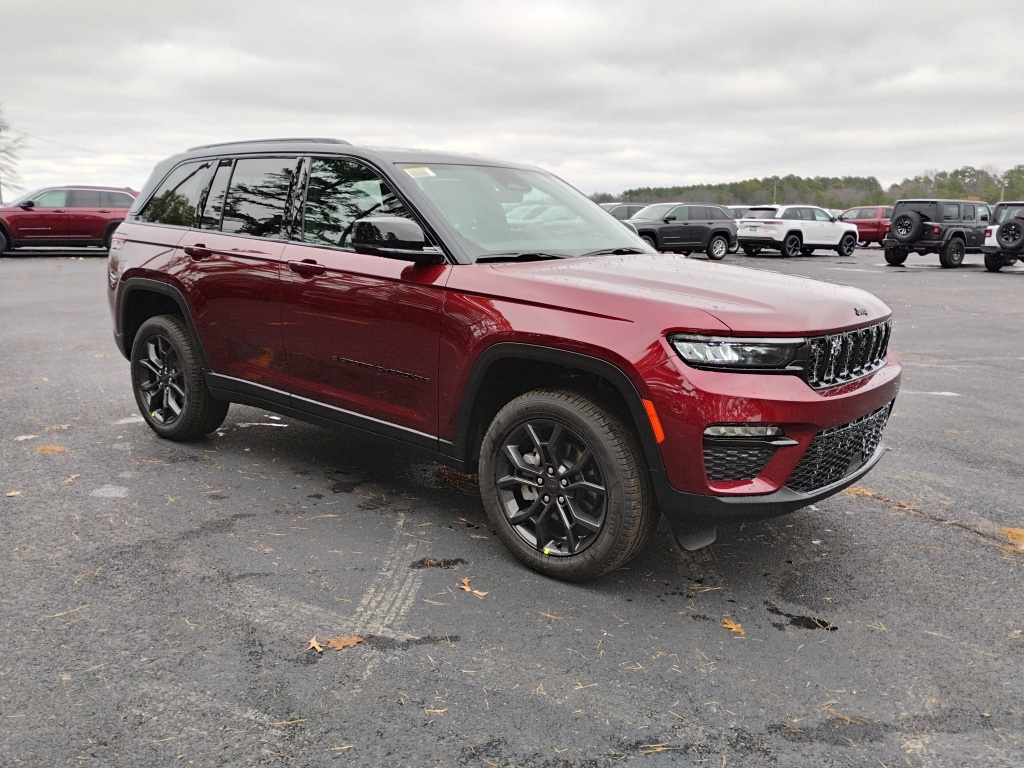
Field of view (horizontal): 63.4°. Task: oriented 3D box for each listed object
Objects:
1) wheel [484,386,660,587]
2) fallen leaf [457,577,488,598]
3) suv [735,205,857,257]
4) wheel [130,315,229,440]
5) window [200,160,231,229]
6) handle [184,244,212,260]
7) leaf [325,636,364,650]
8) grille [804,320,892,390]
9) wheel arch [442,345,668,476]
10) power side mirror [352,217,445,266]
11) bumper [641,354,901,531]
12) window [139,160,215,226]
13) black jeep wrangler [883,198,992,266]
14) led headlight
[{"bbox_3d":[0.222,0.375,3.351,0.773,0.773,0.270,11,16,40],"label":"wheel"},{"bbox_3d":[-0.159,0.782,3.179,0.085,0.026,0.175,-7,14,-35],"label":"fallen leaf"},{"bbox_3d":[10.530,-5.595,30.160,4.900,1.800,1.980,-6,14,-31],"label":"suv"},{"bbox_3d":[-2.066,-0.051,5.156,0.770,0.770,0.270,11,15,38],"label":"wheel"},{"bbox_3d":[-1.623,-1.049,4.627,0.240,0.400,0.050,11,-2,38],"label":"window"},{"bbox_3d":[-1.745,-0.730,4.589,0.260,0.075,0.065,10,15,38],"label":"handle"},{"bbox_3d":[-0.554,0.863,2.770,0.122,0.018,0.078,-2,12,-15],"label":"leaf"},{"bbox_3d":[1.398,-0.126,3.338,0.120,0.210,1.060,11,15,38],"label":"grille"},{"bbox_3d":[0.178,0.150,3.196,1.080,0.610,0.140,11,15,38],"label":"wheel arch"},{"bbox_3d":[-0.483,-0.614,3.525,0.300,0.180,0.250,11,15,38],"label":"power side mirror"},{"bbox_3d":[1.270,0.134,3.526,0.570,0.640,1.930,10,15,38],"label":"bumper"},{"bbox_3d":[-1.970,-1.116,4.898,0.680,0.410,0.070,10,-6,38],"label":"window"},{"bbox_3d":[12.870,-4.390,24.240,4.700,1.870,1.880,-7,15,-35],"label":"black jeep wrangler"},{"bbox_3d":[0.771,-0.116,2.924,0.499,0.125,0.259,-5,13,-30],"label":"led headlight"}]

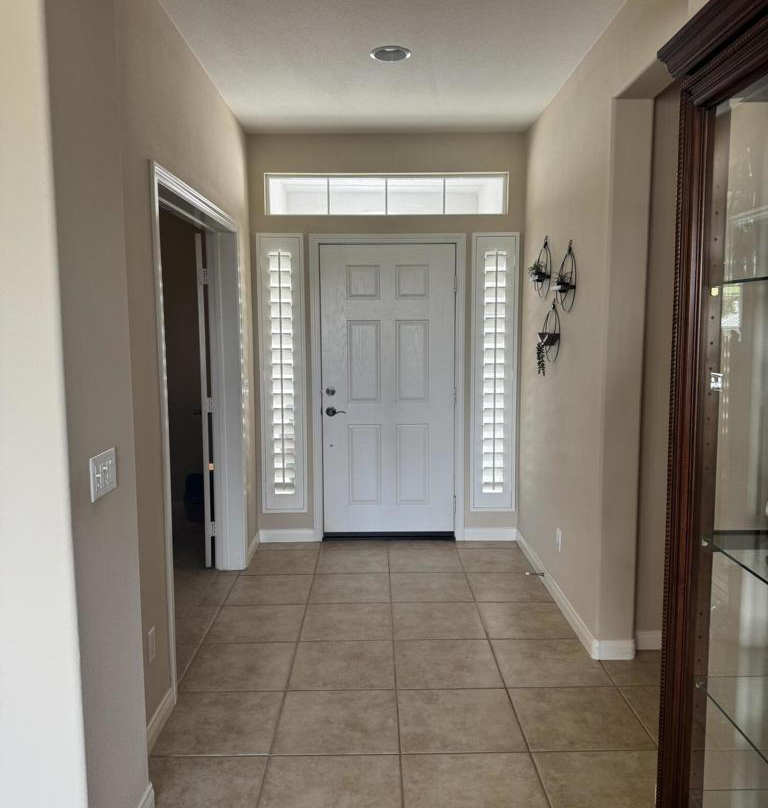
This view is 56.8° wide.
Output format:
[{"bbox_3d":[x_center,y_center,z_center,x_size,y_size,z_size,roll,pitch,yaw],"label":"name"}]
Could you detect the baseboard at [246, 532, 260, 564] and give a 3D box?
[{"bbox_3d":[-0.870,0.949,4.695,0.018,0.090,0.507,0,6,-1],"label":"baseboard"}]

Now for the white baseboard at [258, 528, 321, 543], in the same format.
[{"bbox_3d":[-0.676,0.921,4.946,0.380,0.089,0.018,0,6,-1],"label":"white baseboard"}]

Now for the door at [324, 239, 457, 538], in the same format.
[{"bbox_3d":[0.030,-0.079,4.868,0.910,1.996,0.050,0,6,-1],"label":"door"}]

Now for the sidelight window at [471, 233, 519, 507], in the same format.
[{"bbox_3d":[0.753,-0.200,4.859,0.313,1.906,0.070,0,6,-1],"label":"sidelight window"}]

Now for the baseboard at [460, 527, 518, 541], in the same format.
[{"bbox_3d":[0.741,0.911,4.963,0.381,0.089,0.018,0,6,-1],"label":"baseboard"}]

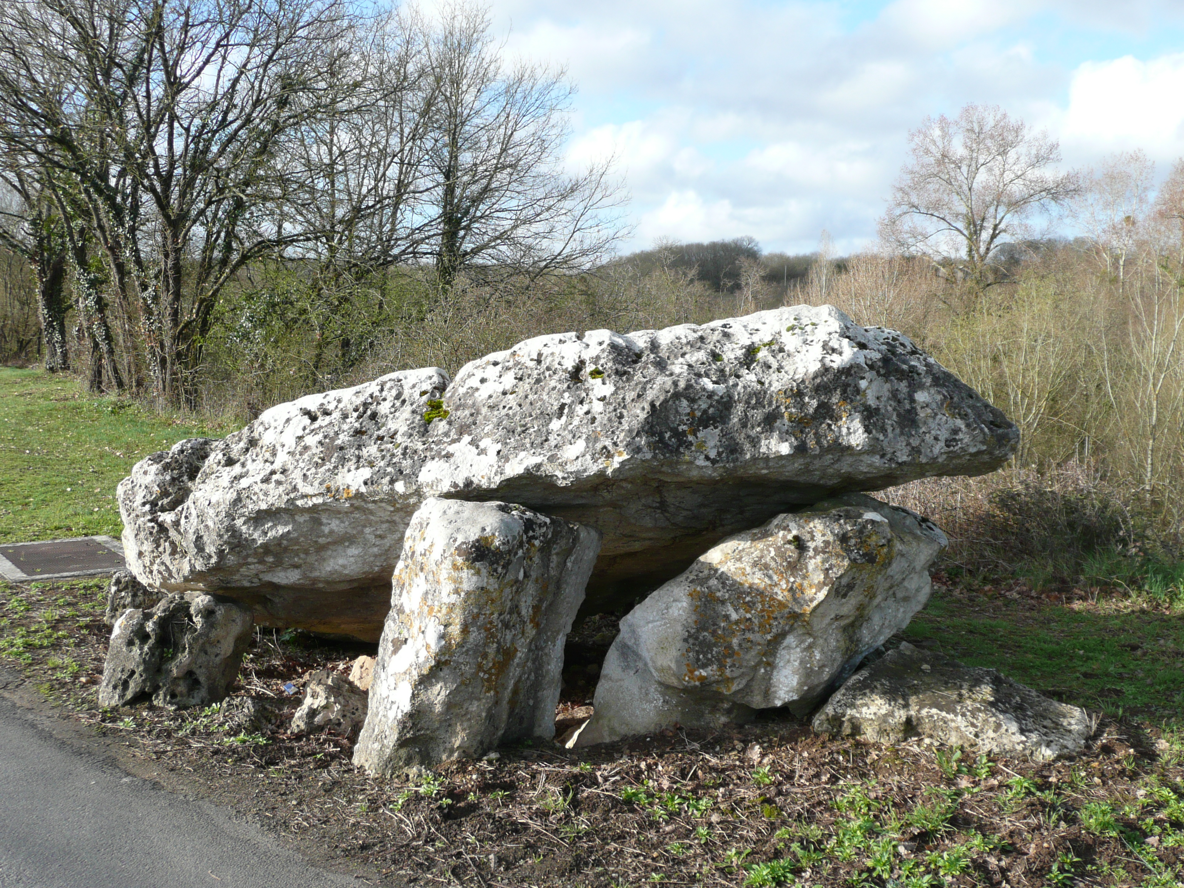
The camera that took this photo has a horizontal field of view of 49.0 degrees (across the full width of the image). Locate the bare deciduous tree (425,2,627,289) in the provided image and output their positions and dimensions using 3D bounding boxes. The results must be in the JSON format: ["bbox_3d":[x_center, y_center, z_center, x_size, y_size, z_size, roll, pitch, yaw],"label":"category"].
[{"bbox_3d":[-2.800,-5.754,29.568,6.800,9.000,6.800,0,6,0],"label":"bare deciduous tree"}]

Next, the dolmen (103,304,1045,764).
[{"bbox_3d":[-0.100,0.232,5.502,3.850,1.600,2.400,0,6,0],"label":"dolmen"}]

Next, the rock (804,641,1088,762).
[{"bbox_3d":[1.360,0.939,4.981,1.000,0.310,0.560,2,6,22],"label":"rock"}]

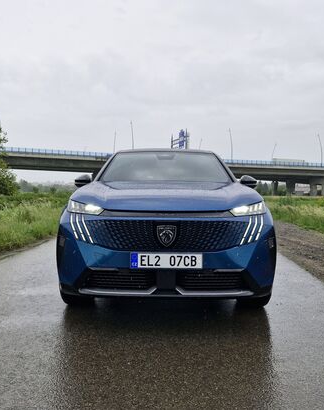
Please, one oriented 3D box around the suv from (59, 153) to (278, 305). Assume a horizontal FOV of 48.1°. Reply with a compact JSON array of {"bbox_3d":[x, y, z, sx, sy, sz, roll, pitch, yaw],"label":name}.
[{"bbox_3d":[0.058,0.083,4.855,1.940,1.640,4.540,0,2,1],"label":"suv"}]

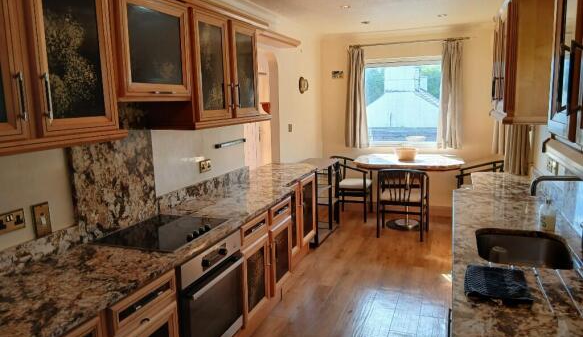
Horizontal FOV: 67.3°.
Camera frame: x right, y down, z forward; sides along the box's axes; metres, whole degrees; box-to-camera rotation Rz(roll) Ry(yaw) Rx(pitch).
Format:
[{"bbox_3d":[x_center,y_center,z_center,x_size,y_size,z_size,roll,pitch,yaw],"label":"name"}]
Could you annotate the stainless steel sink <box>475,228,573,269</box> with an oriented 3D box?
[{"bbox_3d":[1.088,0.467,2.078,0.405,0.195,0.540,2,10,20],"label":"stainless steel sink"}]

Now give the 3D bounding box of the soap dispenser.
[{"bbox_3d":[1.337,0.233,2.286,0.066,0.188,0.075,-6,10,-24],"label":"soap dispenser"}]

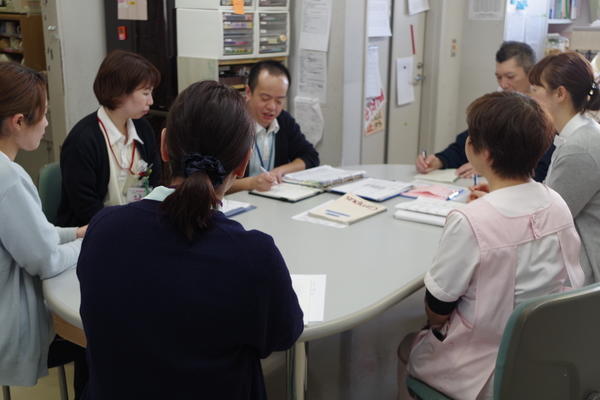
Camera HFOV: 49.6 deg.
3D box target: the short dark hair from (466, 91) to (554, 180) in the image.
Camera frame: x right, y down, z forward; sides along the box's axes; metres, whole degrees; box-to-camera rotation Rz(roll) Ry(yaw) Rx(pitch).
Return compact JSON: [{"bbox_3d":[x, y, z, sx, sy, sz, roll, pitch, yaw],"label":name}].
[{"bbox_3d":[0.533,-0.166,1.645,0.225,0.215,0.190,3,11,44],"label":"short dark hair"}]

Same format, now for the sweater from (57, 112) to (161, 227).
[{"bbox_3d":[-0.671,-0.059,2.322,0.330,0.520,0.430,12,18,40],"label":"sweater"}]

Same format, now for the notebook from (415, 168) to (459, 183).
[{"bbox_3d":[0.640,-0.107,2.888,0.180,0.014,0.240,10,18,31],"label":"notebook"}]

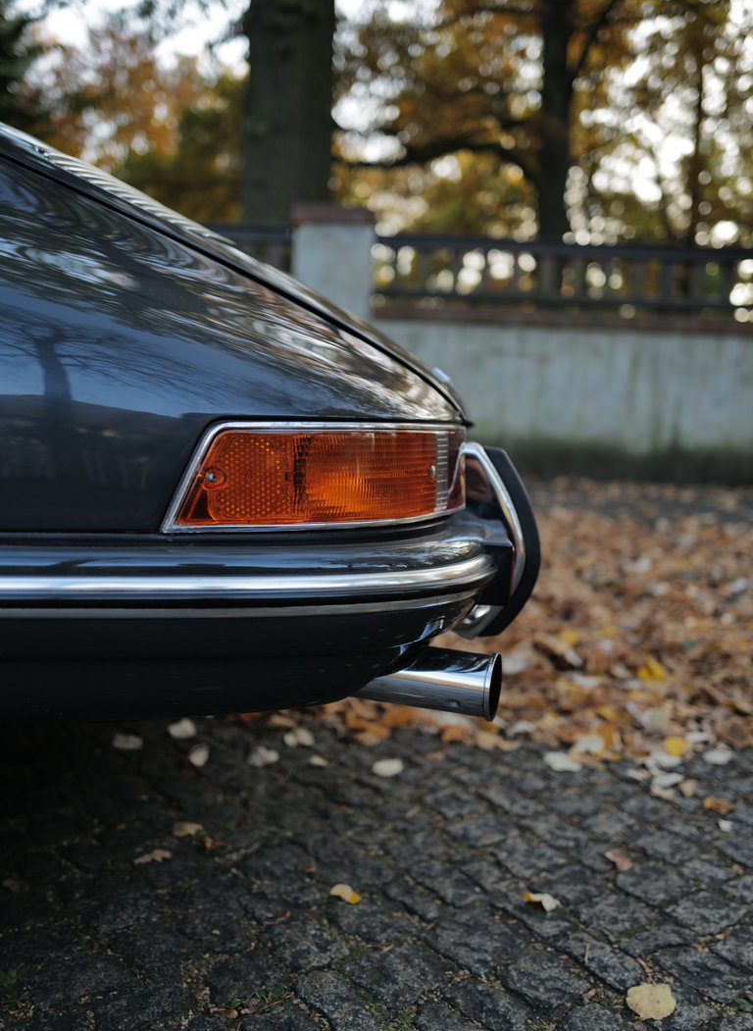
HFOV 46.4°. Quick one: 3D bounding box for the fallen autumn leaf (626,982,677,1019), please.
[{"bbox_3d":[0.321,0.568,1.027,0.054,0.010,0.072,5,8,16],"label":"fallen autumn leaf"}]

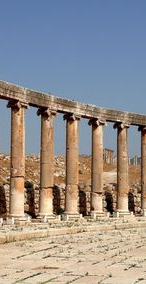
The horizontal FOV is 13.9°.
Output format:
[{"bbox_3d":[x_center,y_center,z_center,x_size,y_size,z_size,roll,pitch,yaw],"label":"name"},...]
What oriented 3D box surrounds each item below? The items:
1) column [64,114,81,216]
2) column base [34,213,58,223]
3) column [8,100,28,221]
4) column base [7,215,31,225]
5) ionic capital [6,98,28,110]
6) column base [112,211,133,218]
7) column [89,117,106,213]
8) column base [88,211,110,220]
[{"bbox_3d":[-0.020,1.434,35.701,1.050,6.160,1.080,0,-5,0],"label":"column"},{"bbox_3d":[-1.429,4.168,33.293,1.150,0.450,1.150,-4,-6,31],"label":"column base"},{"bbox_3d":[-2.801,0.999,31.024,1.050,6.160,1.080,0,-5,0],"label":"column"},{"bbox_3d":[-2.791,3.931,30.746,1.150,0.450,1.150,-3,-6,28],"label":"column base"},{"bbox_3d":[-2.918,-2.020,32.158,0.820,0.450,0.900,-3,-6,29],"label":"ionic capital"},{"bbox_3d":[3.406,4.915,40.660,1.000,0.520,1.000,-4,-7,40],"label":"column base"},{"bbox_3d":[1.619,1.734,40.523,0.950,6.413,0.950,0,-5,0],"label":"column"},{"bbox_3d":[1.596,4.715,38.476,1.000,0.520,1.000,-4,-6,37],"label":"column base"}]

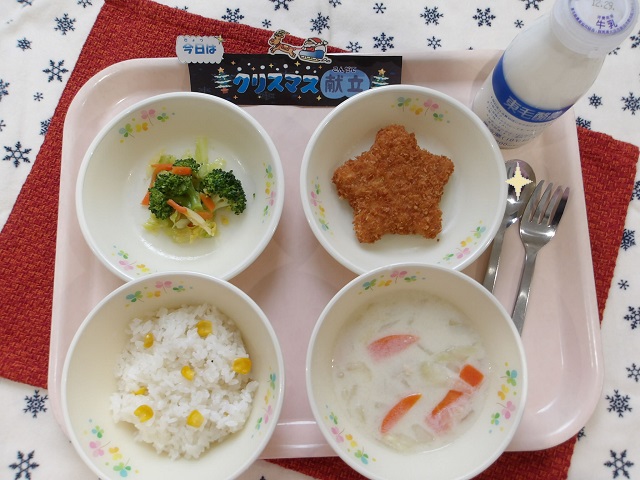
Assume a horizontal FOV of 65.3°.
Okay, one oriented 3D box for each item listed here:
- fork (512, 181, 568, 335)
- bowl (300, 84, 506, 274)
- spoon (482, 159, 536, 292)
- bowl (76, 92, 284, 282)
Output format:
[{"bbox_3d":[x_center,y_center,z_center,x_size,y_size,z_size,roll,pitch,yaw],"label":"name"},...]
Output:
[{"bbox_3d":[0.150,0.038,0.363,0.026,0.020,0.170,18,81,3],"label":"fork"},{"bbox_3d":[0.057,-0.036,0.362,0.142,0.044,0.142,0,80,0],"label":"bowl"},{"bbox_3d":[0.126,0.019,0.365,0.036,0.021,0.170,15,81,2],"label":"spoon"},{"bbox_3d":[-0.095,-0.031,0.362,0.142,0.044,0.142,0,80,0],"label":"bowl"}]

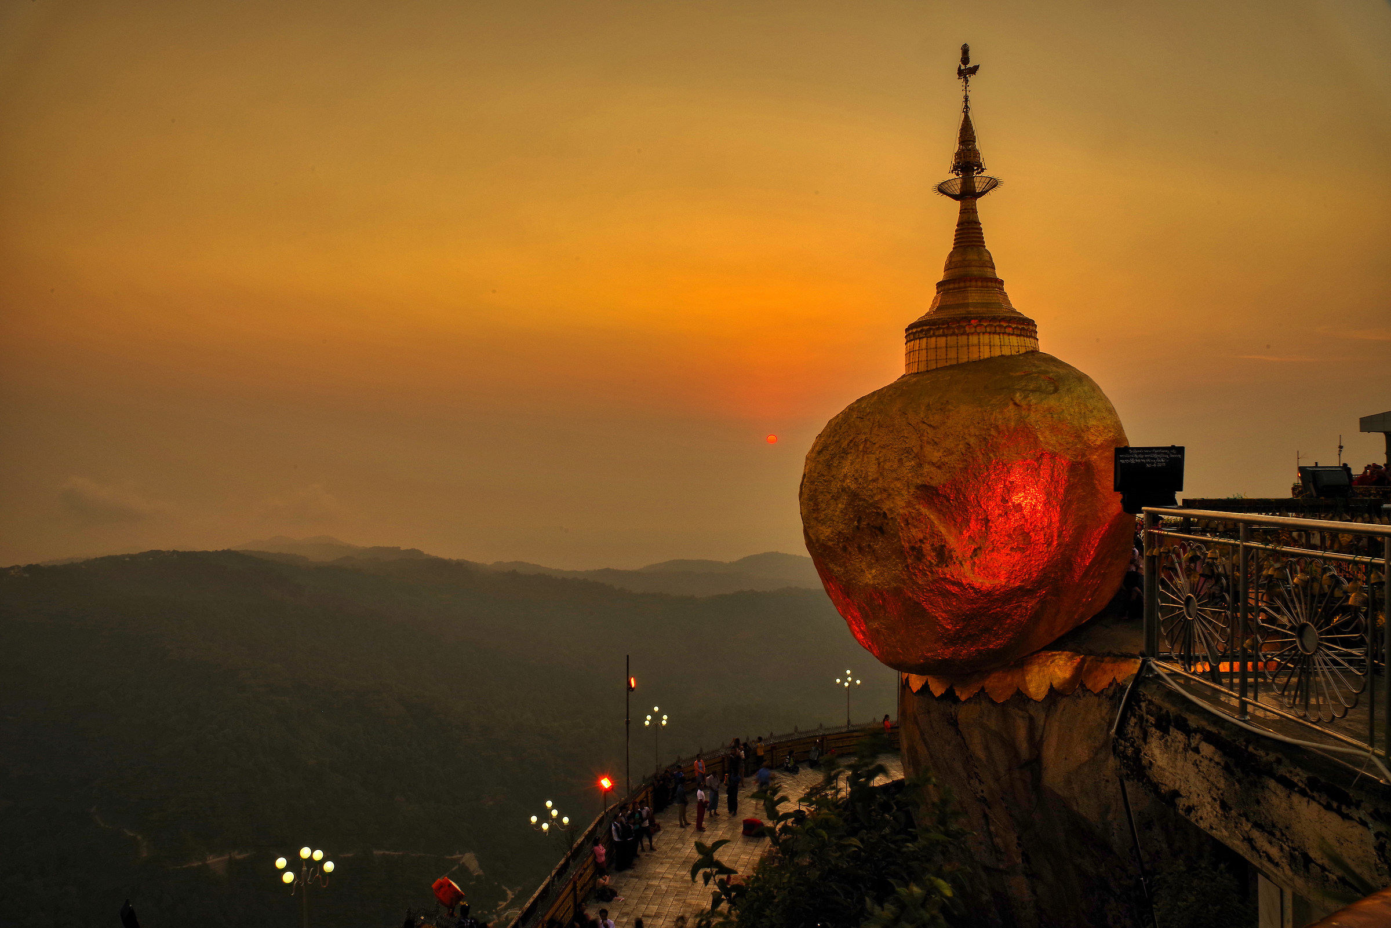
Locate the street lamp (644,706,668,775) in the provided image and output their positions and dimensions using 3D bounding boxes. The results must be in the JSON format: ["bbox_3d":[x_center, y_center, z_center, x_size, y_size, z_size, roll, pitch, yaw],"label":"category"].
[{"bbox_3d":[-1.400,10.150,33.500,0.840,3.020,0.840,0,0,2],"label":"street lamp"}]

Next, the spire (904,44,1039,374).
[{"bbox_3d":[6.040,-5.750,20.550,2.820,7.250,2.820,-1,0,0],"label":"spire"}]

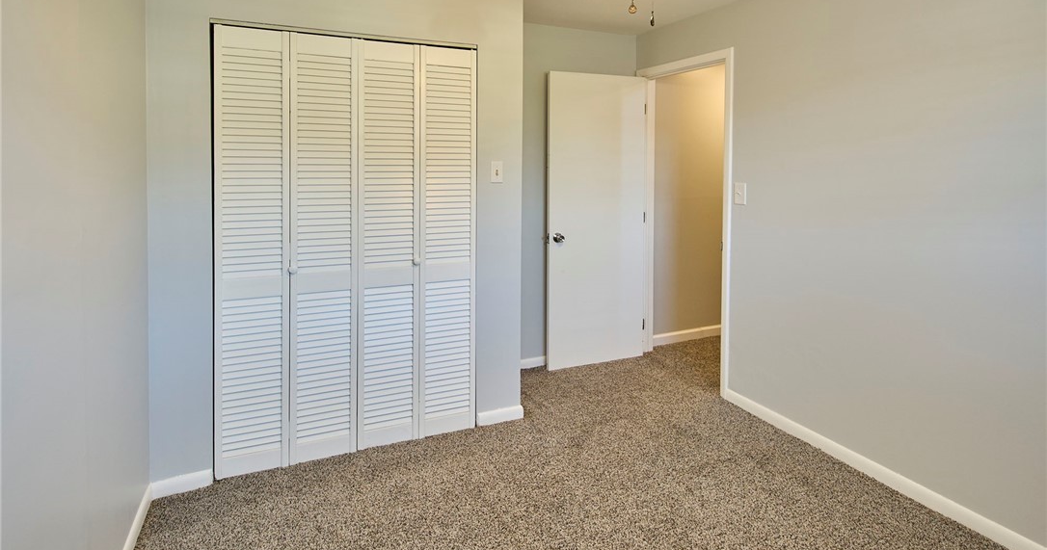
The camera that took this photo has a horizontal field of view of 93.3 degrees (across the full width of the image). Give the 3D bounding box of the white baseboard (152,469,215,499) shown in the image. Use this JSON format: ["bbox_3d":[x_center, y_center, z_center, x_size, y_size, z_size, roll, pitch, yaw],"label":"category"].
[{"bbox_3d":[-1.478,0.908,2.140,0.230,0.075,0.020,-2,5,-24],"label":"white baseboard"}]

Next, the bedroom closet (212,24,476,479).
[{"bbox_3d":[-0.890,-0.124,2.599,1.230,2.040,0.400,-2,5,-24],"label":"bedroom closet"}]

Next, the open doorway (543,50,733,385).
[{"bbox_3d":[0.732,-0.353,3.200,0.780,2.100,0.920,-2,6,-25],"label":"open doorway"}]

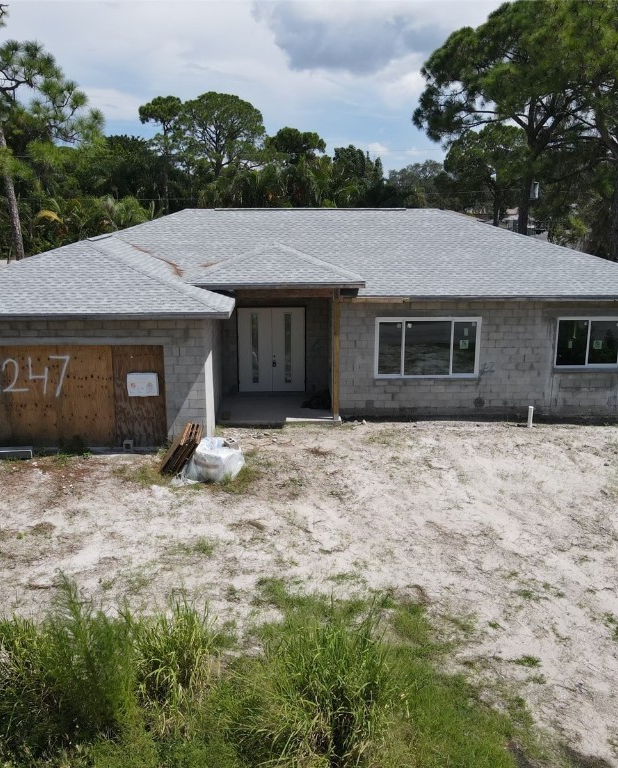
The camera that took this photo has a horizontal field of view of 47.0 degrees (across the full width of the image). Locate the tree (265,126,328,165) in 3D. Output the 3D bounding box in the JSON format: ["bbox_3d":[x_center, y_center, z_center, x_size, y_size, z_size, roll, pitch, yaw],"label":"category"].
[{"bbox_3d":[-0.862,-13.498,55.384,4.795,12.346,4.795,0,13,-1],"label":"tree"}]

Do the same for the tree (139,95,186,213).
[{"bbox_3d":[-9.648,-12.463,48.292,3.186,13.452,3.186,0,13,-1],"label":"tree"}]

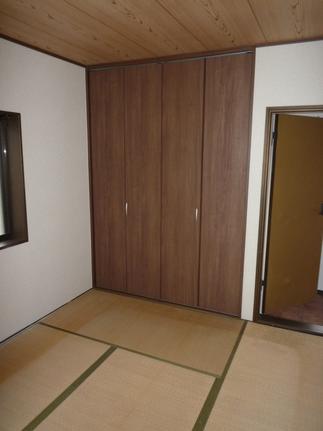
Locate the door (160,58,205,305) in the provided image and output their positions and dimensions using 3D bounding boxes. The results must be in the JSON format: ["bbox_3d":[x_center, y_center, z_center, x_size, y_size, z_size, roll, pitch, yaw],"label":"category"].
[{"bbox_3d":[0.198,-0.246,3.064,0.418,2.369,0.040,5,12,24],"label":"door"}]

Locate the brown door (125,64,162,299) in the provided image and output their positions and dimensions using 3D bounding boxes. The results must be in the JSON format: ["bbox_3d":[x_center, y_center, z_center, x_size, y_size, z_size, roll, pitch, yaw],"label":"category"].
[{"bbox_3d":[-0.178,-0.280,3.235,0.410,2.369,0.040,5,12,24],"label":"brown door"}]

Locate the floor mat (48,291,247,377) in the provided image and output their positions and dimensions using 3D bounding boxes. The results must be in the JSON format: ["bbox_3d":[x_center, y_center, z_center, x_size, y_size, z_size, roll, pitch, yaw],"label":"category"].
[{"bbox_3d":[-0.182,1.020,2.955,1.750,0.030,0.855,5,12,24],"label":"floor mat"}]

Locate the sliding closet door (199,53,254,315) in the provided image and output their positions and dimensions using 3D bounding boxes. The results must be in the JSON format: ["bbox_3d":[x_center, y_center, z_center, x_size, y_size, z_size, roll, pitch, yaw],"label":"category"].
[{"bbox_3d":[0.577,-0.211,2.891,0.418,2.369,0.040,5,12,24],"label":"sliding closet door"}]

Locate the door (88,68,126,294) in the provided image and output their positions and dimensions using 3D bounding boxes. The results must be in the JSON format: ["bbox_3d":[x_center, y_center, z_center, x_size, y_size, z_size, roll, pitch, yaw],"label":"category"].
[{"bbox_3d":[-0.557,-0.315,3.409,0.427,2.369,0.040,5,12,24],"label":"door"}]

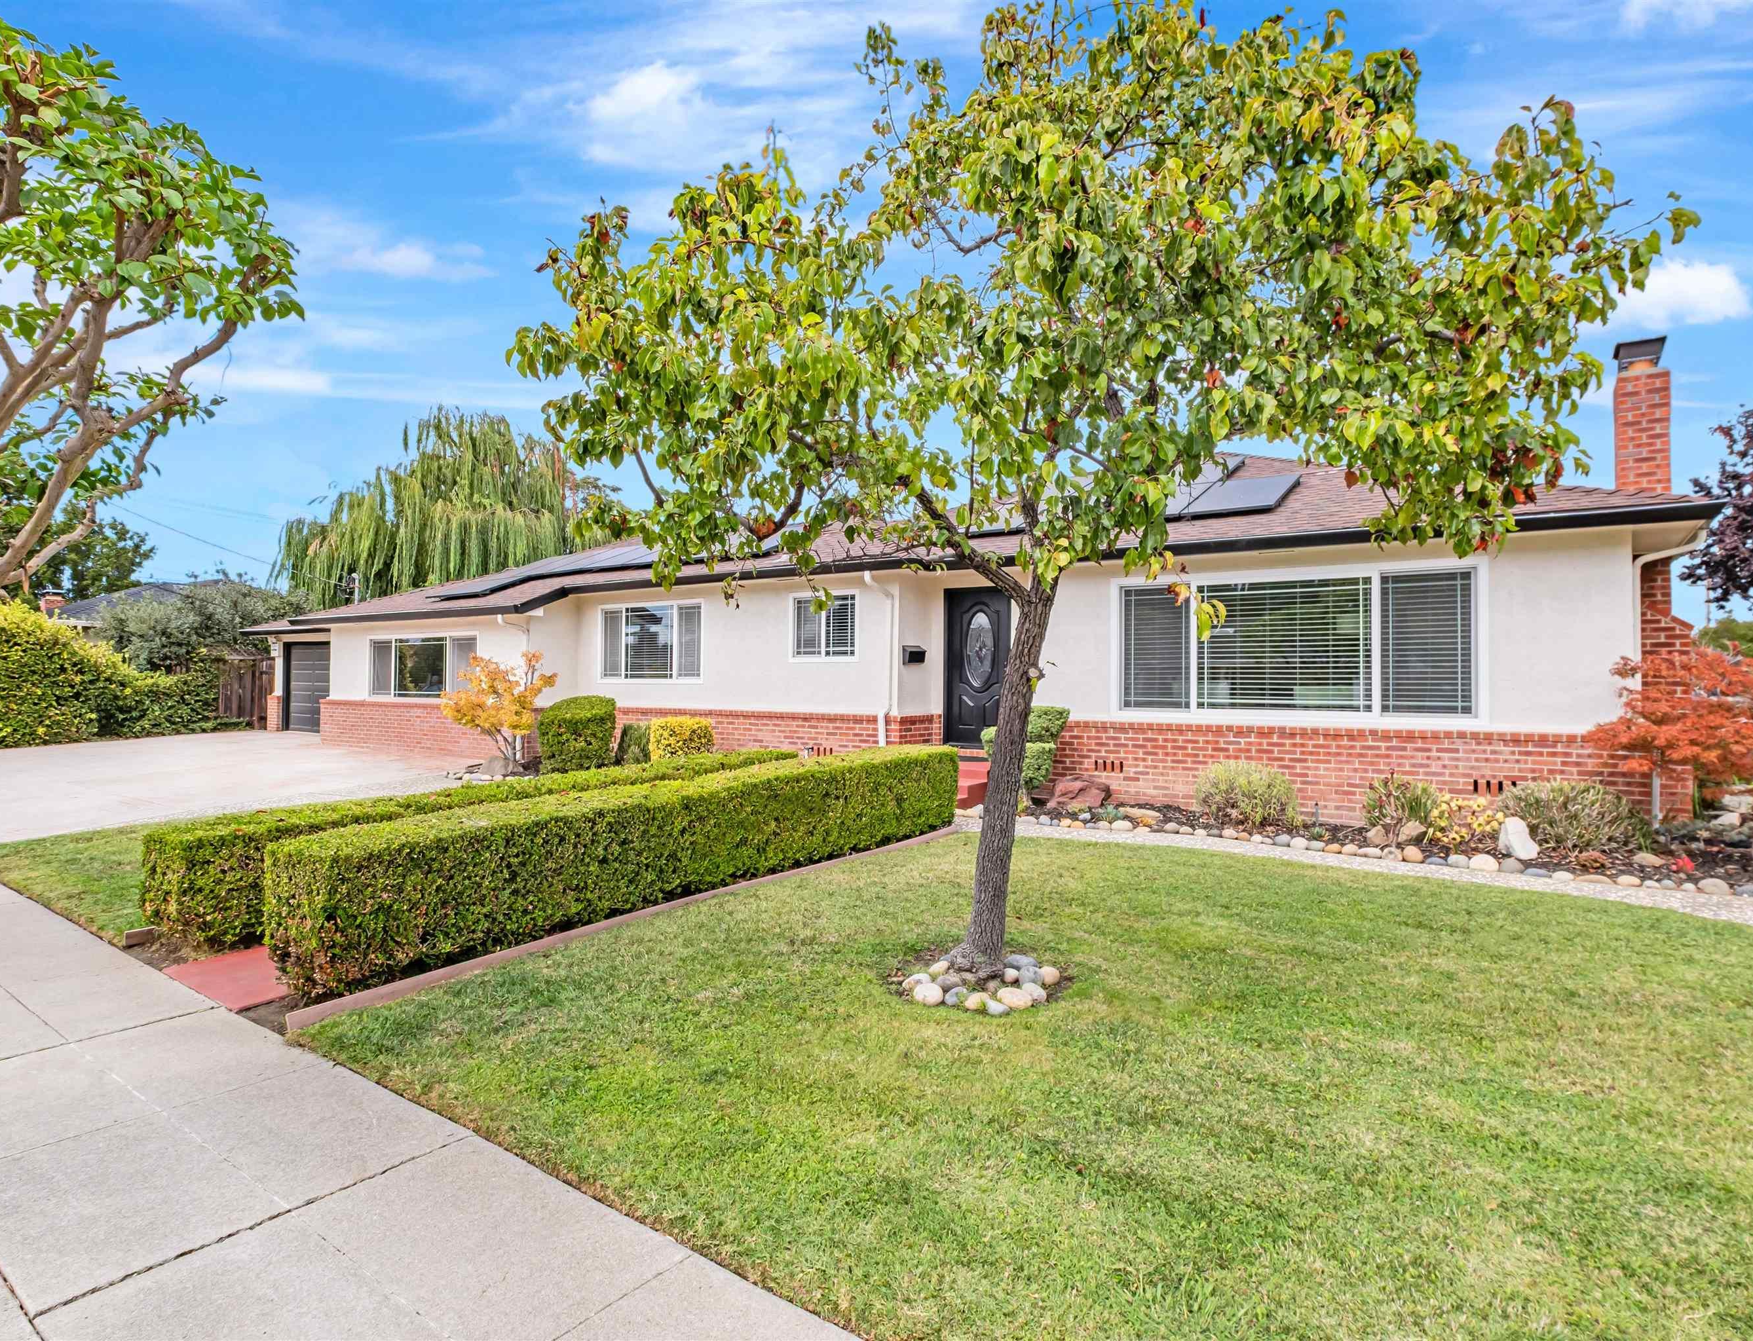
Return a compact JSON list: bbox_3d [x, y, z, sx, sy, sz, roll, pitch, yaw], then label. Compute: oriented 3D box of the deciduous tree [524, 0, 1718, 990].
[{"bbox_3d":[0.880,-0.740,4.150,4.900,4.450,4.400,0,-1,0],"label":"deciduous tree"}]

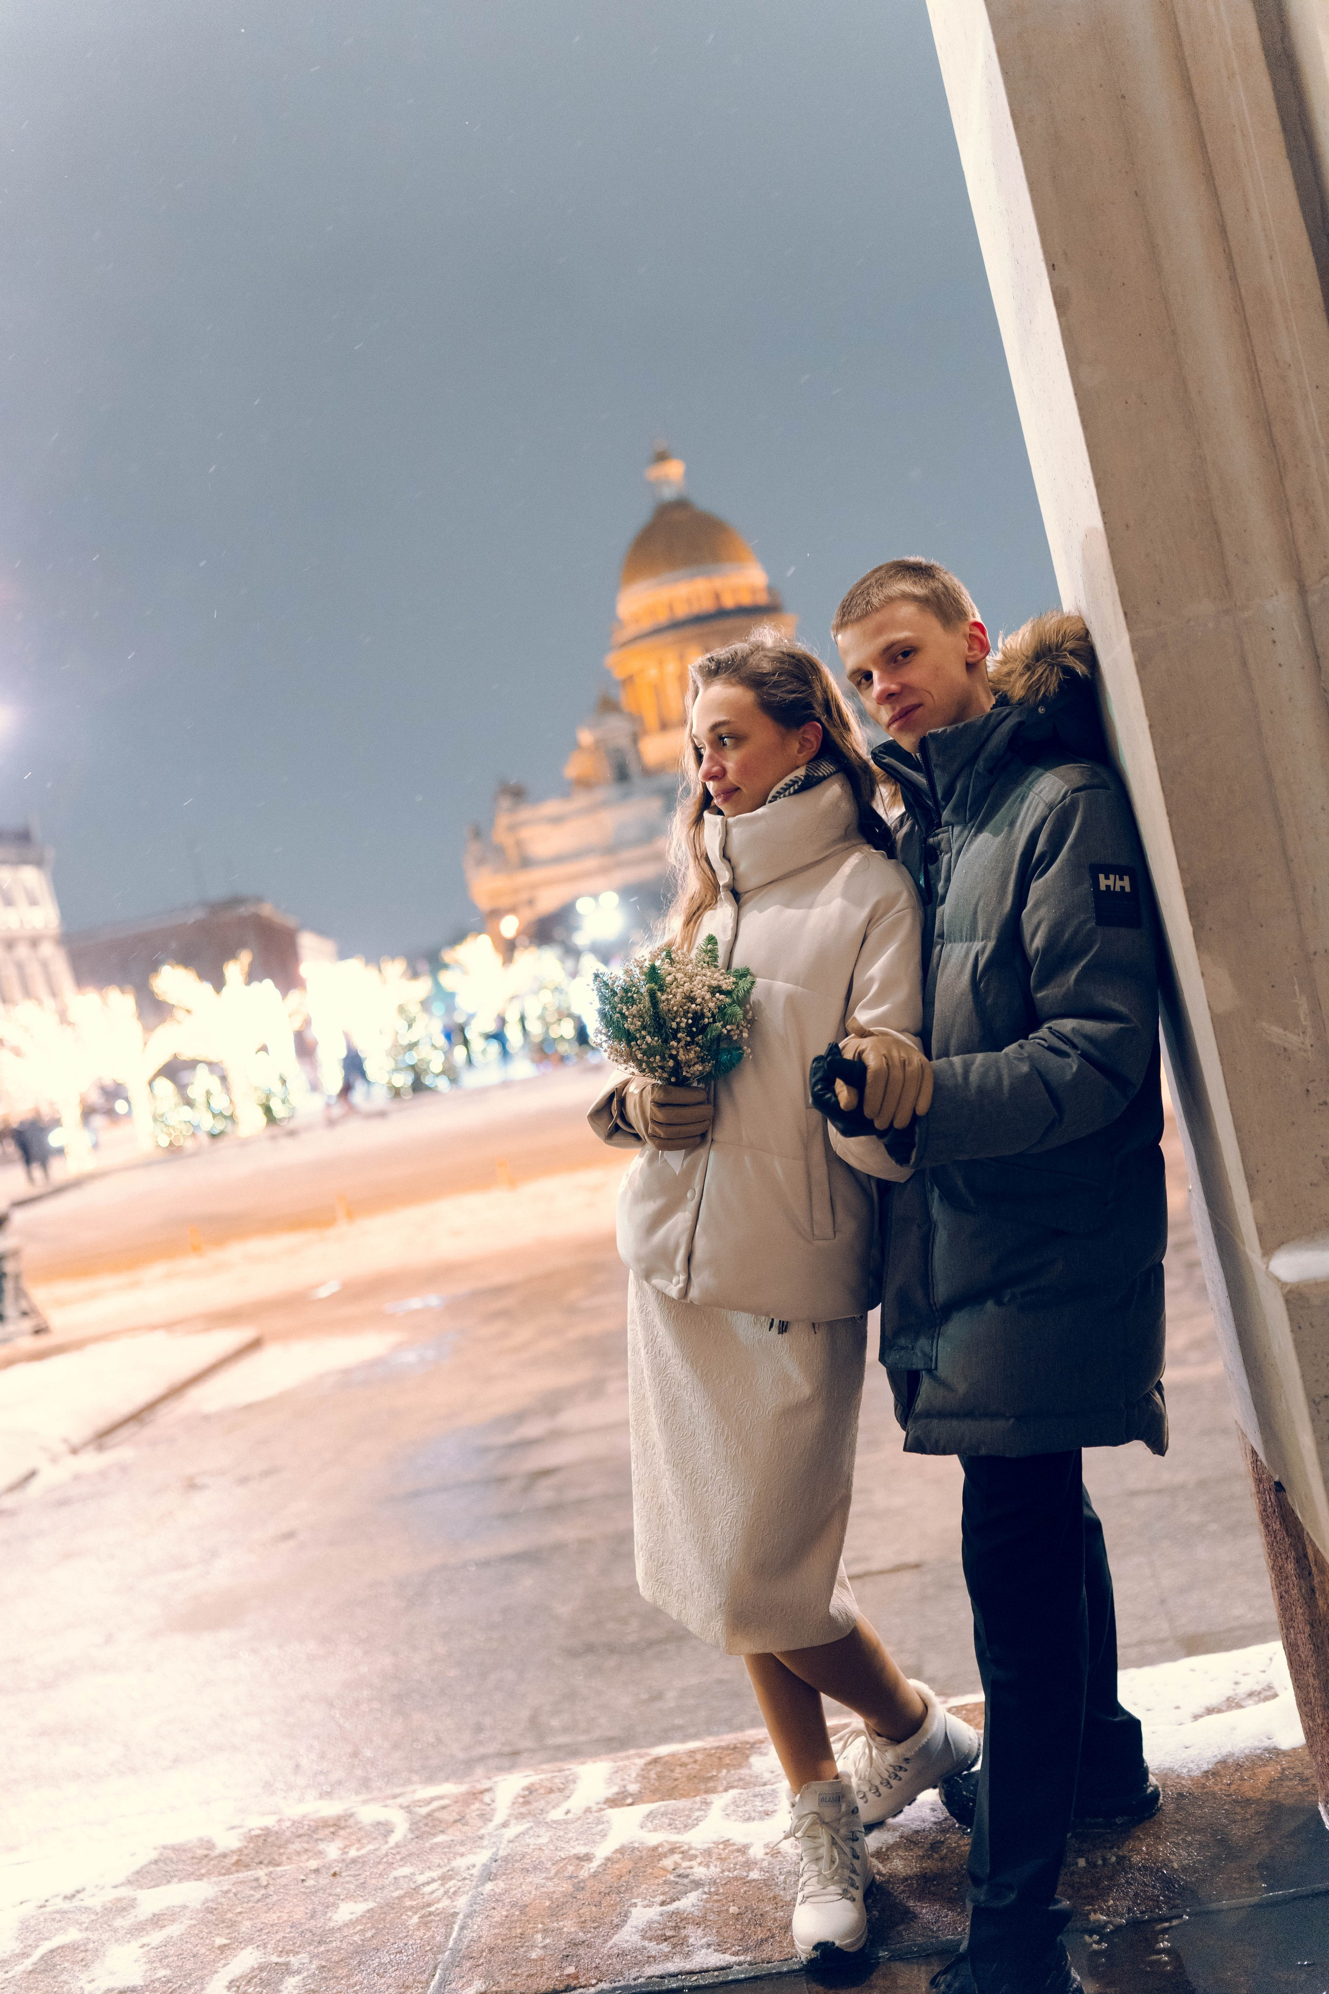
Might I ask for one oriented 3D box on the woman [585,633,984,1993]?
[{"bbox_3d":[0.162,0.385,2.570,0.450,1.670,0.530,-8,1,-42],"label":"woman"}]

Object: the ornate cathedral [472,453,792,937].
[{"bbox_3d":[9.700,-54.000,363.000,106.000,101.500,96.000,-12,0,-7],"label":"ornate cathedral"}]

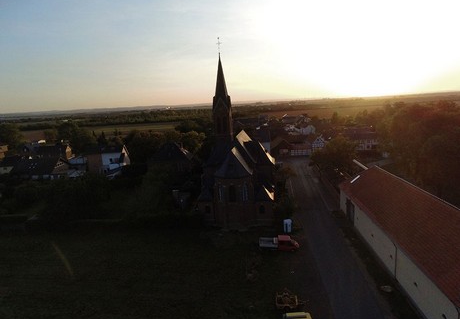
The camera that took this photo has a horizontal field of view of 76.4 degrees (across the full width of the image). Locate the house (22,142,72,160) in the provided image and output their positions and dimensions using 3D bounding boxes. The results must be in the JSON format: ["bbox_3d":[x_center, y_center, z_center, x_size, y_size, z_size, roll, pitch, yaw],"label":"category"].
[{"bbox_3d":[-62.870,-1.130,101.600,13.500,8.600,8.500,-1,11,8],"label":"house"}]

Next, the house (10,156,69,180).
[{"bbox_3d":[-53.030,2.830,82.130,12.000,7.300,8.000,-1,11,10],"label":"house"}]

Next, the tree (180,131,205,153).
[{"bbox_3d":[-13.270,-5.110,106.240,8.500,10.000,8.000,-3,11,0],"label":"tree"}]

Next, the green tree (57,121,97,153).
[{"bbox_3d":[-63.810,-8.390,123.590,13.500,14.600,12.500,-3,11,0],"label":"green tree"}]

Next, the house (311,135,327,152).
[{"bbox_3d":[30.420,-5.460,104.130,5.500,7.400,8.500,-3,11,0],"label":"house"}]

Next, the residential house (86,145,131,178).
[{"bbox_3d":[-36.460,0.180,88.320,10.500,8.600,8.200,-2,11,6],"label":"residential house"}]

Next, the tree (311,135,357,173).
[{"bbox_3d":[27.680,-1.440,78.460,10.500,9.500,10.000,-3,11,0],"label":"tree"}]

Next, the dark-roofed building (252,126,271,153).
[{"bbox_3d":[10.800,-5.700,101.840,7.000,9.500,8.500,-1,11,7],"label":"dark-roofed building"}]

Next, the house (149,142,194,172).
[{"bbox_3d":[-17.050,-0.700,87.800,11.000,8.700,10.000,-3,11,0],"label":"house"}]

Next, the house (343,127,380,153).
[{"bbox_3d":[46.240,-6.900,103.970,11.000,8.800,9.000,-3,11,0],"label":"house"}]

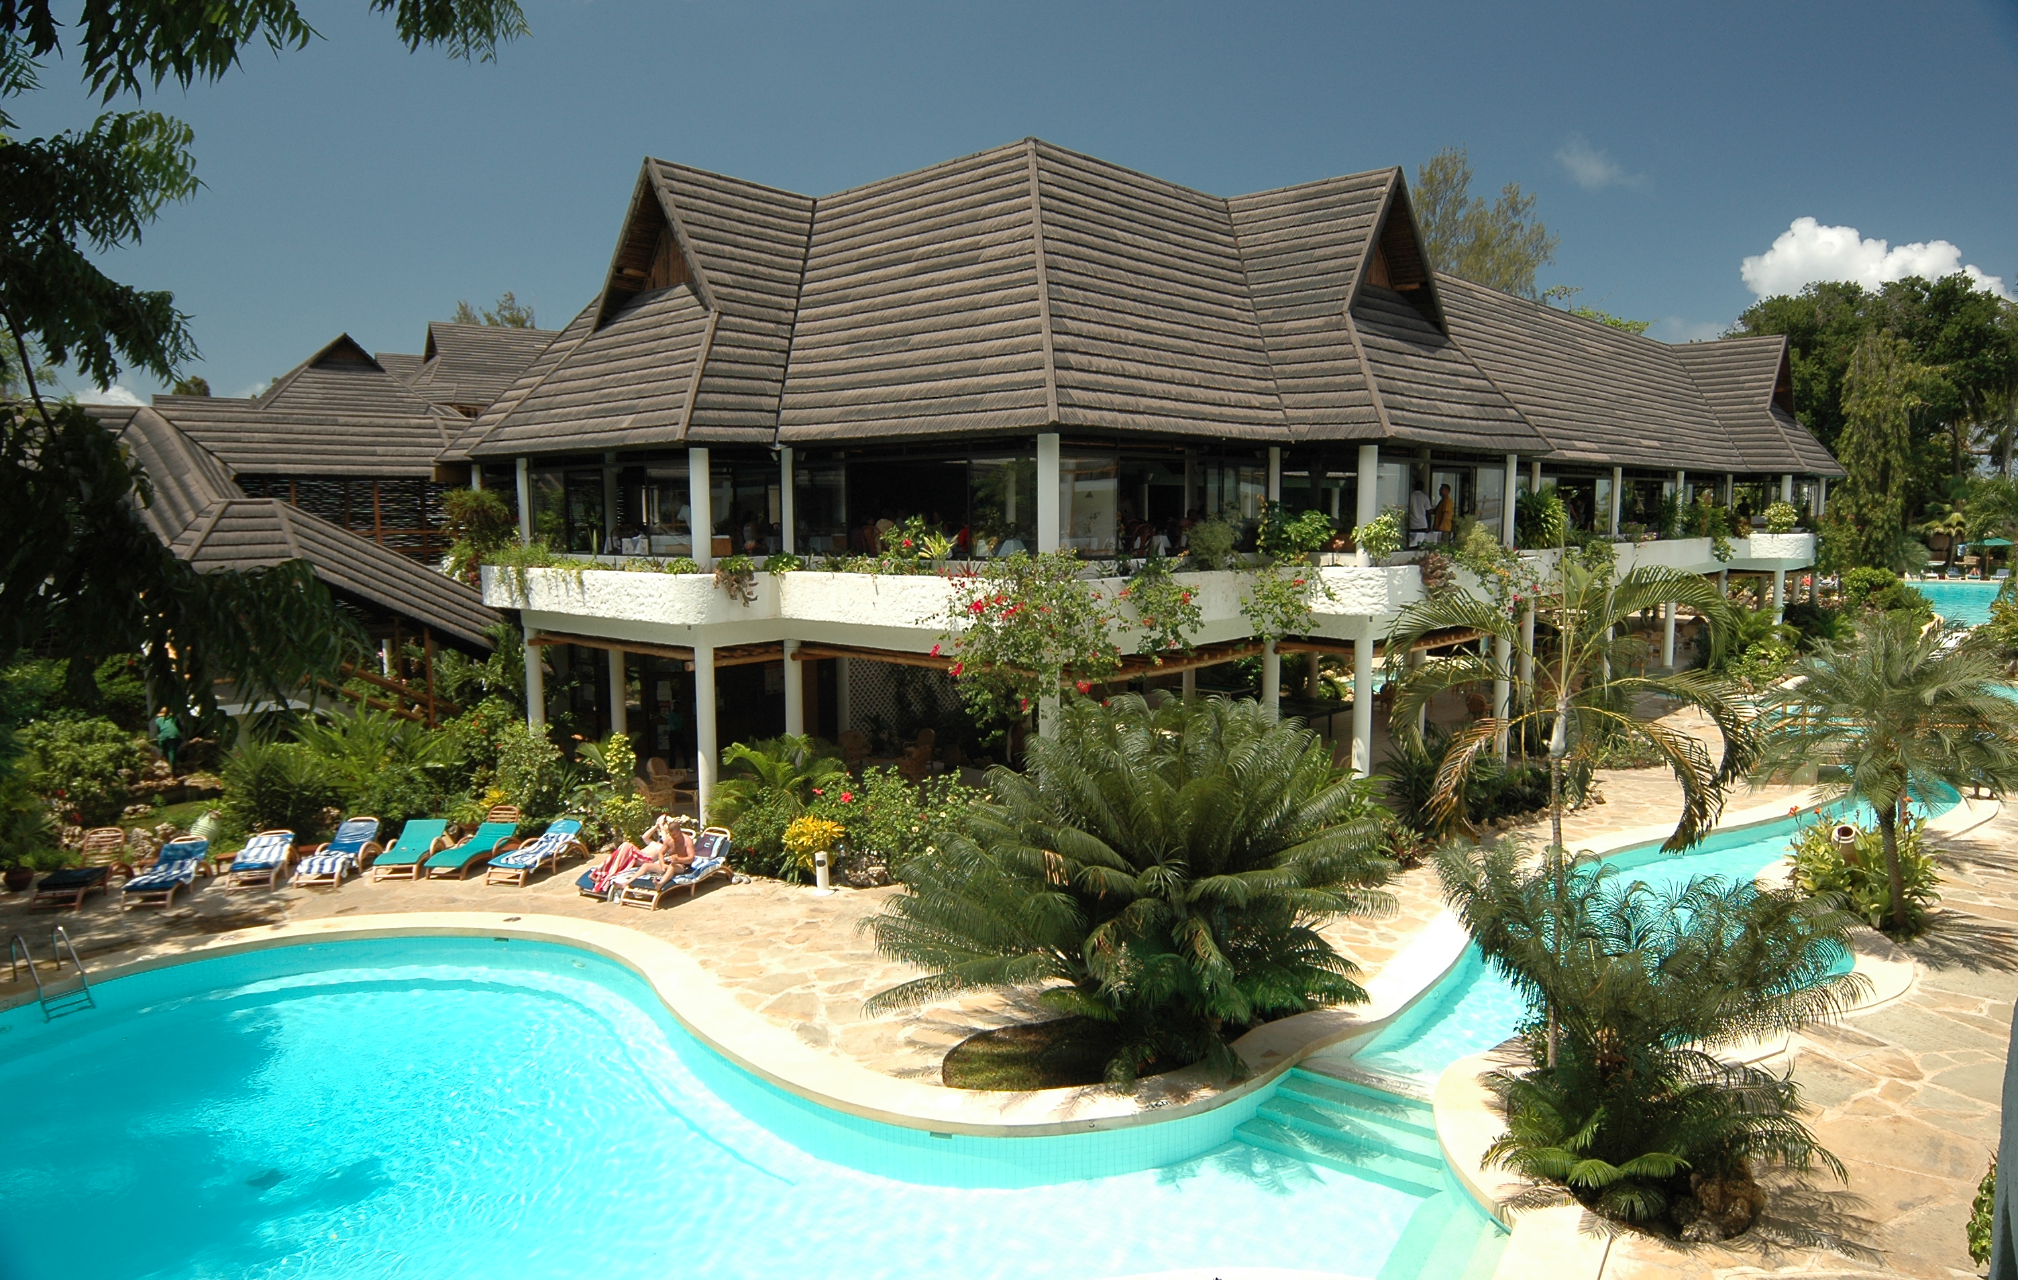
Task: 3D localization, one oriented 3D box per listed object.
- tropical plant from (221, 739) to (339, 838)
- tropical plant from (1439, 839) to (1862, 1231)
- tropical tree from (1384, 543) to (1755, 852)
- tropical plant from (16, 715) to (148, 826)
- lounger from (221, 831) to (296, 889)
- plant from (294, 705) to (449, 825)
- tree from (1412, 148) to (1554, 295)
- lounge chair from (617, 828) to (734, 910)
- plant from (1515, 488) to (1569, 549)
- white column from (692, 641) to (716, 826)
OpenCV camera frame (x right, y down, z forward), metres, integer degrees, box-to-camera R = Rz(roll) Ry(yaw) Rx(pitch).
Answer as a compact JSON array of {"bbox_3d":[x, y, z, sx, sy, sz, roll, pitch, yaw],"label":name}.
[{"bbox_3d":[-13.908,2.772,23.500,2.100,1.850,2.000,0,6,0],"label":"tropical plant"},{"bbox_3d":[5.826,3.462,11.200,3.400,2.700,3.200,0,6,0],"label":"tropical plant"},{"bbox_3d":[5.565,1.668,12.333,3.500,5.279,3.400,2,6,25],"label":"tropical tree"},{"bbox_3d":[-17.892,2.466,23.800,2.100,1.900,2.000,-5,7,-37],"label":"tropical plant"},{"bbox_3d":[-13.035,3.841,21.543,0.680,0.680,1.900,-2,6,-18],"label":"lounger"},{"bbox_3d":[-13.334,2.574,25.794,3.300,2.400,2.500,-3,7,-28],"label":"plant"},{"bbox_3d":[18.457,-8.918,48.000,7.000,19.500,7.000,0,6,0],"label":"tree"},{"bbox_3d":[-5.529,3.799,20.548,0.680,0.880,1.900,3,7,30],"label":"lounge chair"},{"bbox_3d":[14.017,-3.135,32.458,1.400,1.650,1.300,2,6,23],"label":"plant"},{"bbox_3d":[-5.810,1.932,23.721,0.355,3.643,0.355,0,6,0],"label":"white column"}]

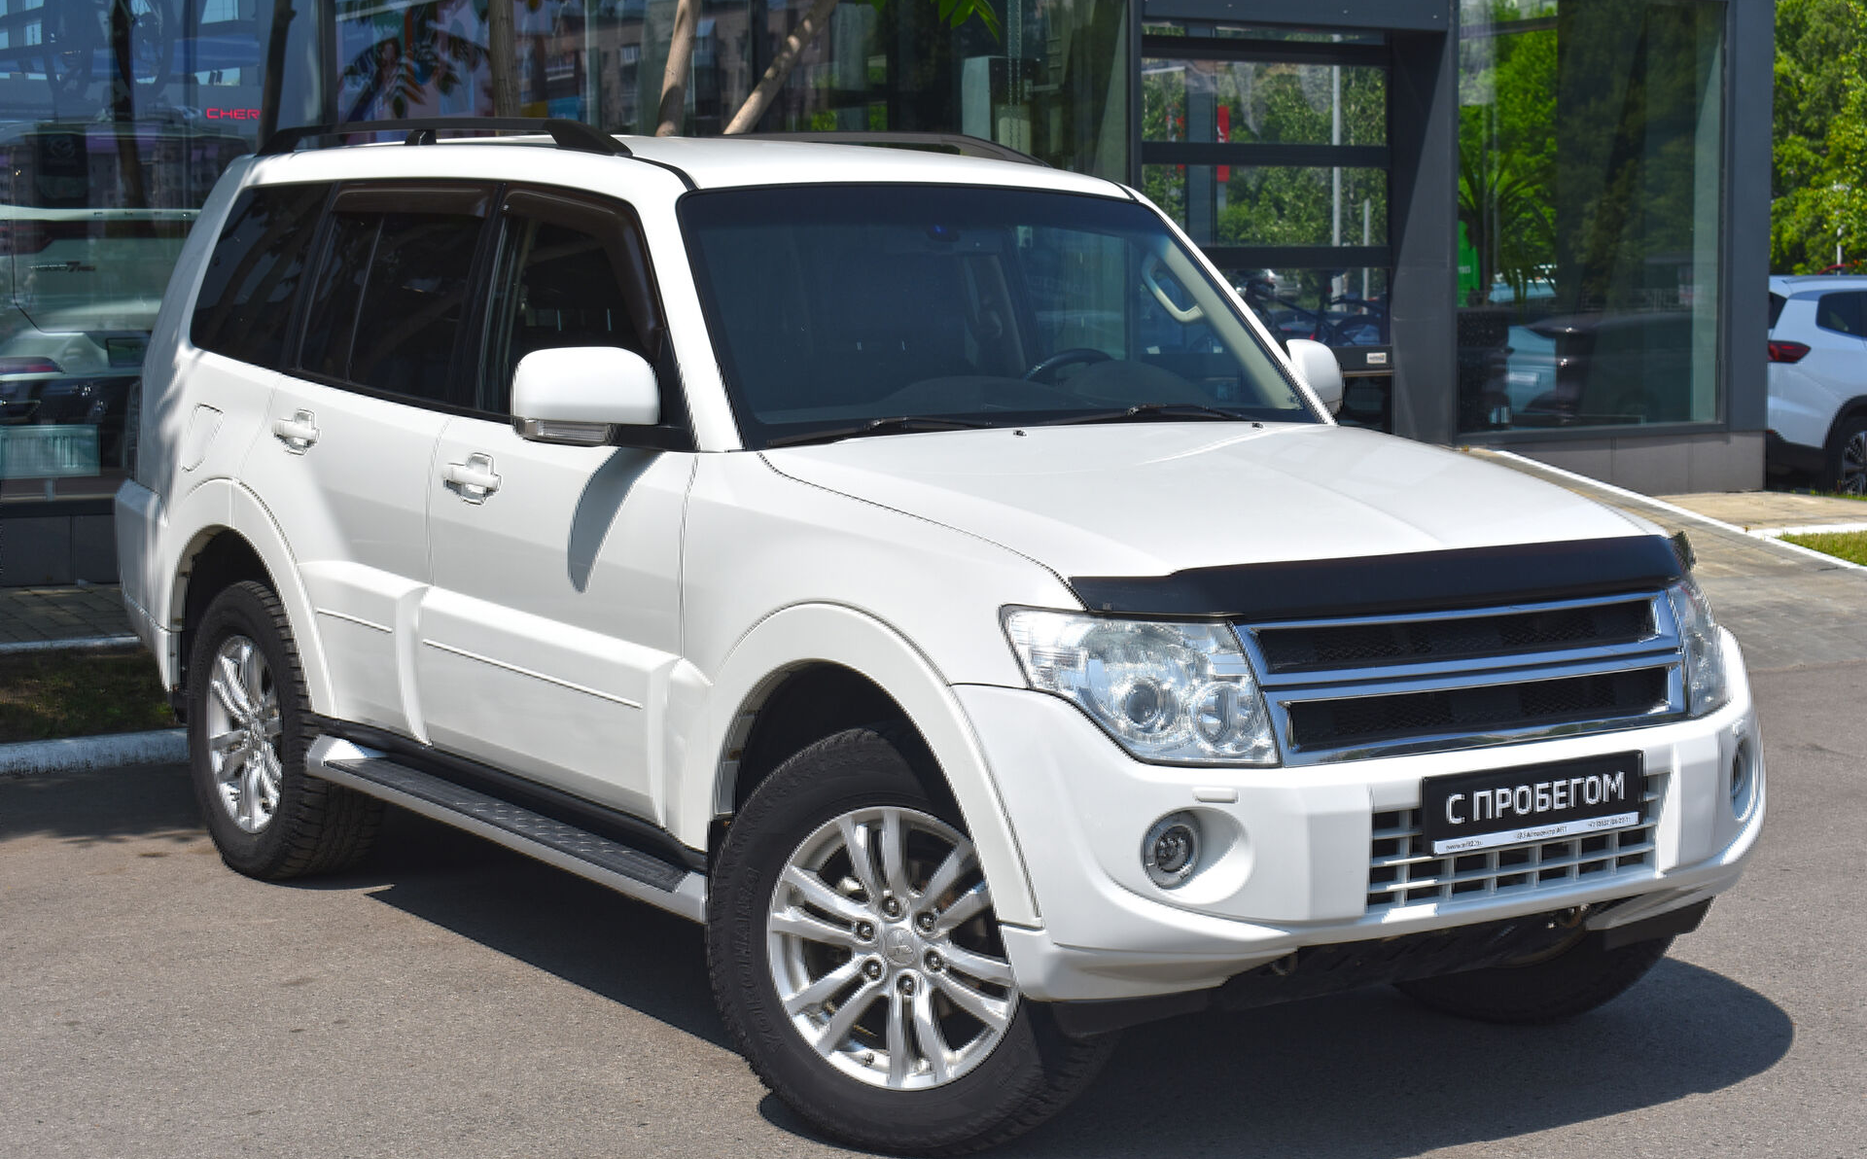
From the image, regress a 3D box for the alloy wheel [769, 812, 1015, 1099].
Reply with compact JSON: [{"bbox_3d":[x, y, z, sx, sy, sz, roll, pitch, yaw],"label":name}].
[{"bbox_3d":[-0.025,0.629,5.142,0.487,0.487,0.190,3,4,25],"label":"alloy wheel"}]

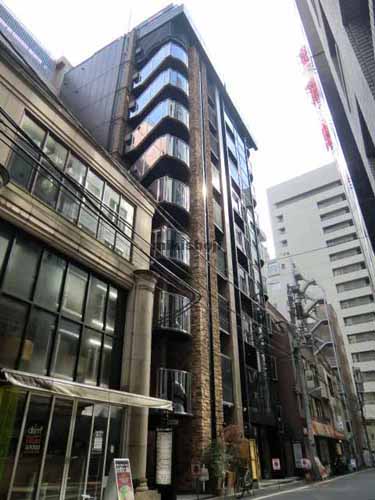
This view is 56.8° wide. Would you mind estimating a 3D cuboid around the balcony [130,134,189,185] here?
[{"bbox_3d":[-2.005,-5.083,20.437,4.100,1.900,1.600,-21,-35,31],"label":"balcony"}]

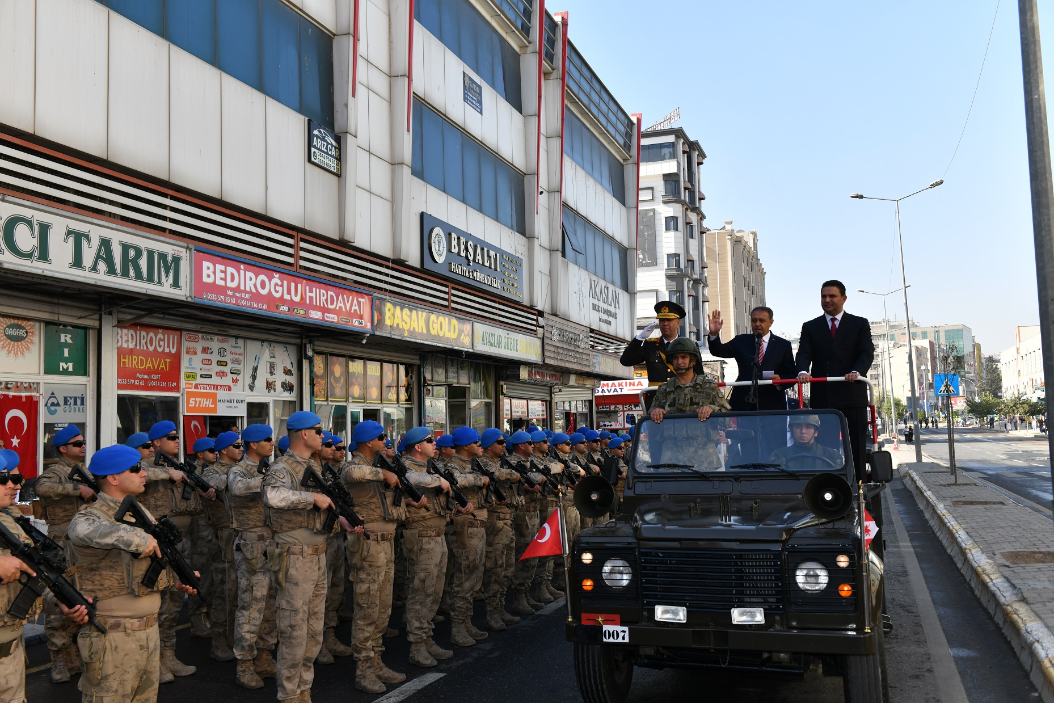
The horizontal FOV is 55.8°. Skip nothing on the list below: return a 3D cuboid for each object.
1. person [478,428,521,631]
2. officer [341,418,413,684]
[{"bbox_3d":[-0.183,1.588,9.131,0.540,1.780,0.600,-3,-5,18],"label":"person"},{"bbox_3d":[-1.021,1.408,7.036,0.540,1.840,0.600,-3,-5,18],"label":"officer"}]

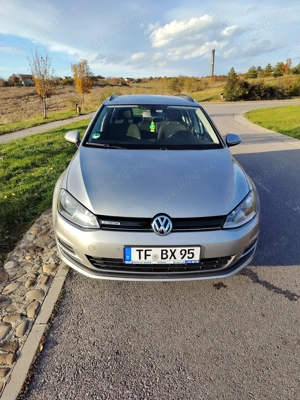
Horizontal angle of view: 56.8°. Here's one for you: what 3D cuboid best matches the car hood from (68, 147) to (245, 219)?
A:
[{"bbox_3d":[0.071,-0.199,2.368,1.550,0.310,1.110,0,22,-2],"label":"car hood"}]

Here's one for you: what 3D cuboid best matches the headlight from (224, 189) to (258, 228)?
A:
[{"bbox_3d":[0.706,0.054,2.129,0.395,0.165,0.440,0,22,-2],"label":"headlight"}]

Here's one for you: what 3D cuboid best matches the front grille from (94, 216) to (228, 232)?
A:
[{"bbox_3d":[0.084,0.167,1.933,0.900,0.115,0.110,0,22,-2],"label":"front grille"}]

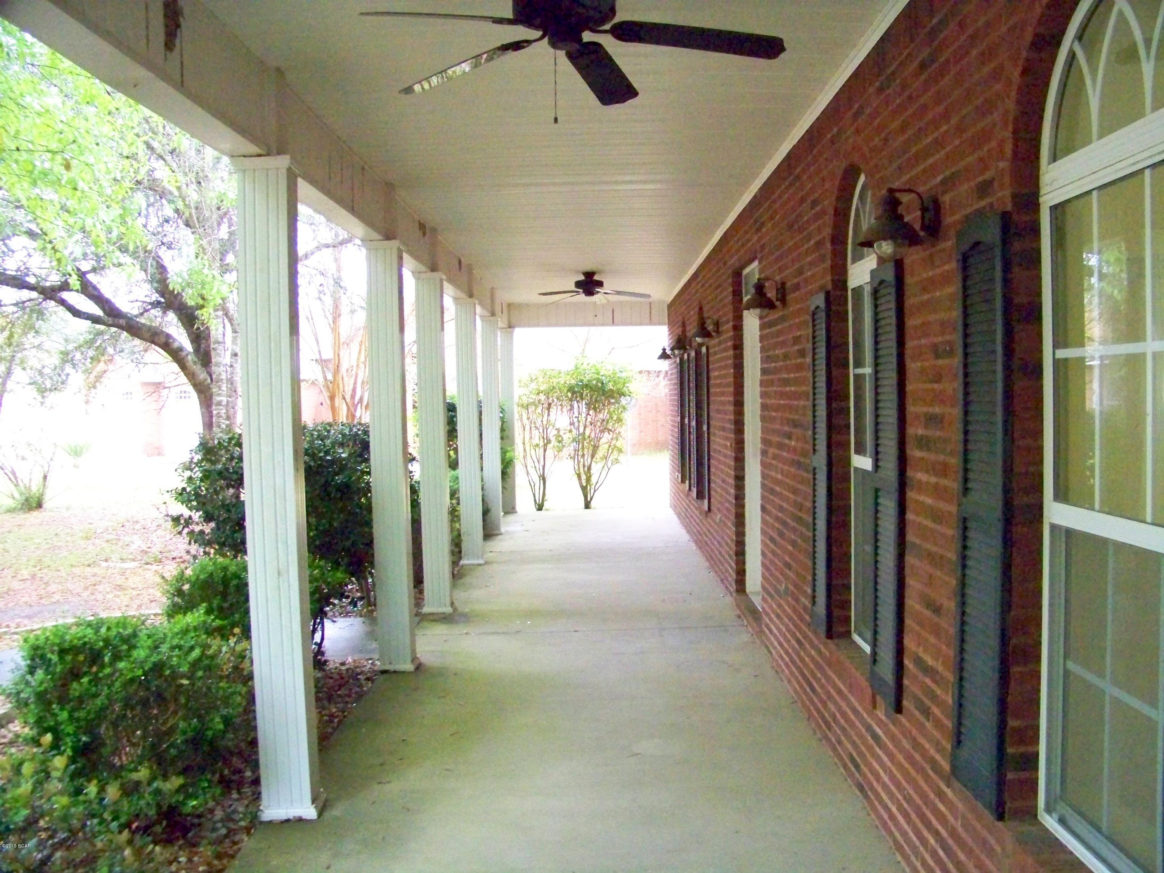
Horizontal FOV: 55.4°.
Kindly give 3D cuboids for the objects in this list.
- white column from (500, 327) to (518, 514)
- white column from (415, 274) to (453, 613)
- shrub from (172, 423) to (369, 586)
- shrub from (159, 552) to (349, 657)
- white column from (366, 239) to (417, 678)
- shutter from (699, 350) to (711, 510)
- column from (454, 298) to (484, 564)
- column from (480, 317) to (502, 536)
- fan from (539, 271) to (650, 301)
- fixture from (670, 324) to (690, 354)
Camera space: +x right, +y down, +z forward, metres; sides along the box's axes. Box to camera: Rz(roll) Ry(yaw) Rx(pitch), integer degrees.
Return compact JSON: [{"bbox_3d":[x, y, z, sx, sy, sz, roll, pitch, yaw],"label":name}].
[{"bbox_3d":[-1.055,-0.227,16.158,0.236,2.670,0.236,-1,2,1],"label":"white column"},{"bbox_3d":[-1.167,0.045,8.808,0.236,2.670,0.236,-1,2,1],"label":"white column"},{"bbox_3d":[-2.434,0.692,9.169,1.700,1.533,1.400,-1,2,1],"label":"shrub"},{"bbox_3d":[-2.141,1.191,7.434,1.150,0.723,1.050,-1,2,1],"label":"shrub"},{"bbox_3d":[-1.192,0.119,6.962,0.236,2.670,0.236,-1,2,1],"label":"white column"},{"bbox_3d":[1.178,-0.078,10.566,0.045,1.570,0.350,-1,2,1],"label":"shutter"},{"bbox_3d":[-1.137,-0.054,11.275,0.236,2.670,0.236,-1,2,1],"label":"column"},{"bbox_3d":[-1.107,-0.134,13.658,0.236,2.670,0.236,-1,2,1],"label":"column"},{"bbox_3d":[0.103,-1.620,11.944,1.270,0.340,1.270,-1,2,1],"label":"fan"},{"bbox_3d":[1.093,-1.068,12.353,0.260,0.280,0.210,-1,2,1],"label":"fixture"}]

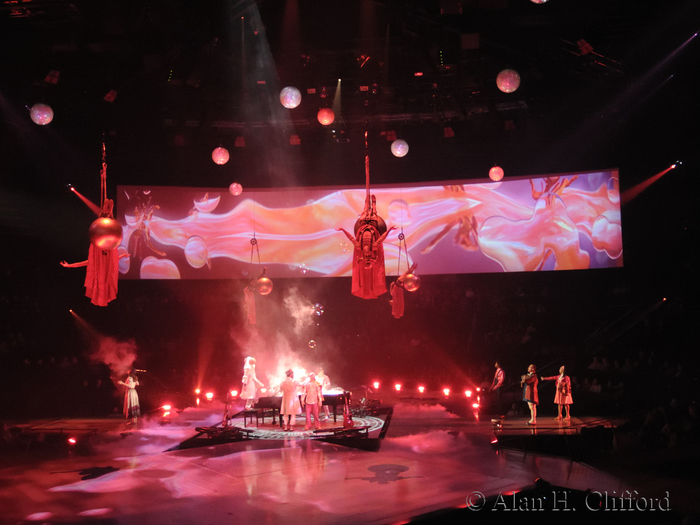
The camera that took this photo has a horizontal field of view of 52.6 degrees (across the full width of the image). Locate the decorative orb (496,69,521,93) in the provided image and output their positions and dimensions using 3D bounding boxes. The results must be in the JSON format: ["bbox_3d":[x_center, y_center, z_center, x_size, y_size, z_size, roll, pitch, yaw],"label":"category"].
[{"bbox_3d":[3.757,-4.311,16.810,0.570,0.570,0.570,-1,-3,0],"label":"decorative orb"}]

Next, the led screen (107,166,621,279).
[{"bbox_3d":[0.500,-1.529,31.200,21.600,4.150,2.100,-1,-3,4],"label":"led screen"}]

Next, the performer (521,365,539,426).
[{"bbox_3d":[5.213,3.835,20.500,0.520,1.770,0.520,0,-3,-21],"label":"performer"}]

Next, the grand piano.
[{"bbox_3d":[-1.450,4.410,21.300,2.700,1.000,1.500,-1,-3,-3],"label":"grand piano"}]

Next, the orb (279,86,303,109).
[{"bbox_3d":[-1.534,-4.272,18.338,0.570,0.570,0.570,-1,-3,0],"label":"orb"}]

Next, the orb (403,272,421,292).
[{"bbox_3d":[2.461,0.810,28.230,0.690,0.690,0.690,-1,-3,0],"label":"orb"}]

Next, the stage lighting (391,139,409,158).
[{"bbox_3d":[1.601,-3.657,22.666,0.570,0.570,0.570,-1,-3,0],"label":"stage lighting"}]

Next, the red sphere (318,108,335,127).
[{"bbox_3d":[-0.781,-4.722,22.923,0.570,0.570,0.570,-1,-3,0],"label":"red sphere"}]

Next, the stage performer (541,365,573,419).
[{"bbox_3d":[6.171,3.896,21.100,0.600,1.660,0.800,1,-4,-41],"label":"stage performer"}]

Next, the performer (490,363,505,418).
[{"bbox_3d":[4.585,3.935,22.000,0.500,1.720,0.500,0,-3,-24],"label":"performer"}]

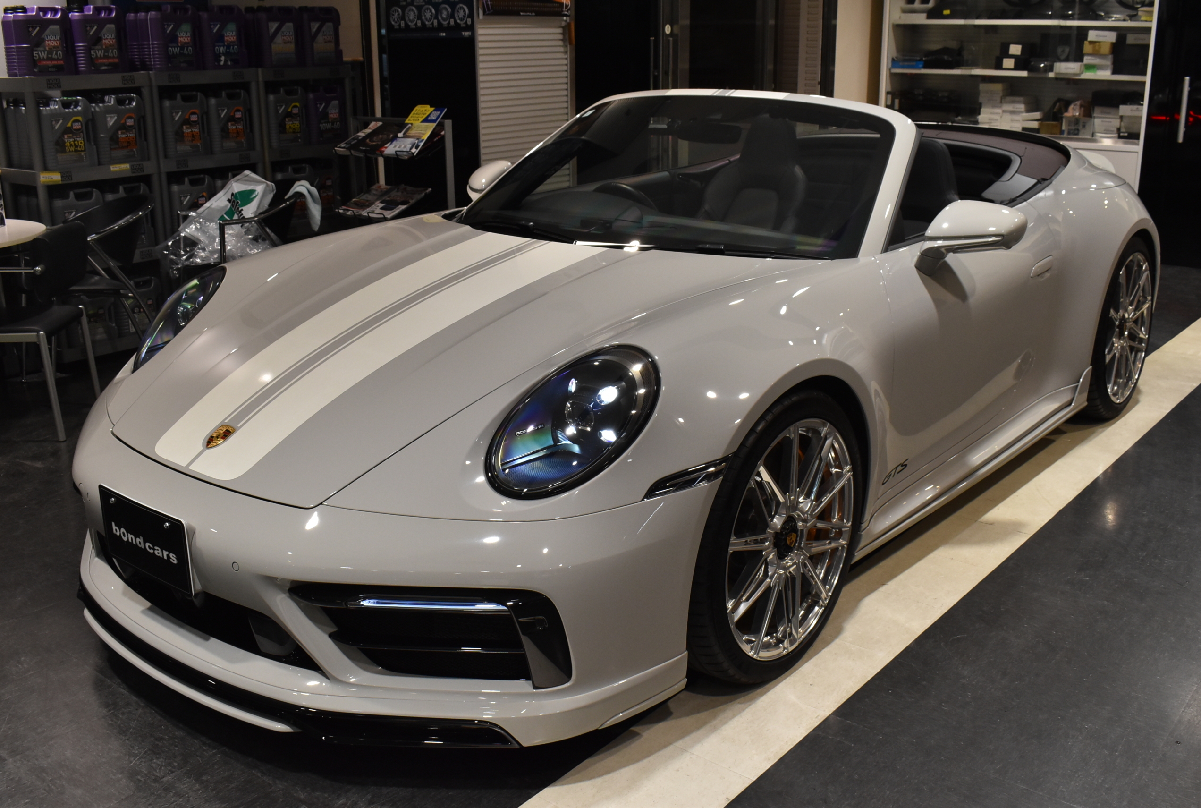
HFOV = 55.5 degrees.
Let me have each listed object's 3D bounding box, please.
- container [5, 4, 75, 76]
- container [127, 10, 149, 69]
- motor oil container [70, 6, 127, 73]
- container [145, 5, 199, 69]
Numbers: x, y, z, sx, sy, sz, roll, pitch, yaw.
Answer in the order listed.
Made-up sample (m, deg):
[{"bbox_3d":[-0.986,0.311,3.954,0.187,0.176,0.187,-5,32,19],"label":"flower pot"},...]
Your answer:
[{"bbox_3d":[-2.406,-1.568,4.946,0.115,0.293,0.200,13,22,38],"label":"container"},{"bbox_3d":[-2.174,-1.818,5.691,0.195,0.300,0.128,-16,22,-40],"label":"container"},{"bbox_3d":[-2.341,-1.700,5.330,0.195,0.300,0.128,-16,22,-40],"label":"motor oil container"},{"bbox_3d":[-2.014,-1.723,5.401,0.115,0.293,0.200,13,22,38],"label":"container"}]

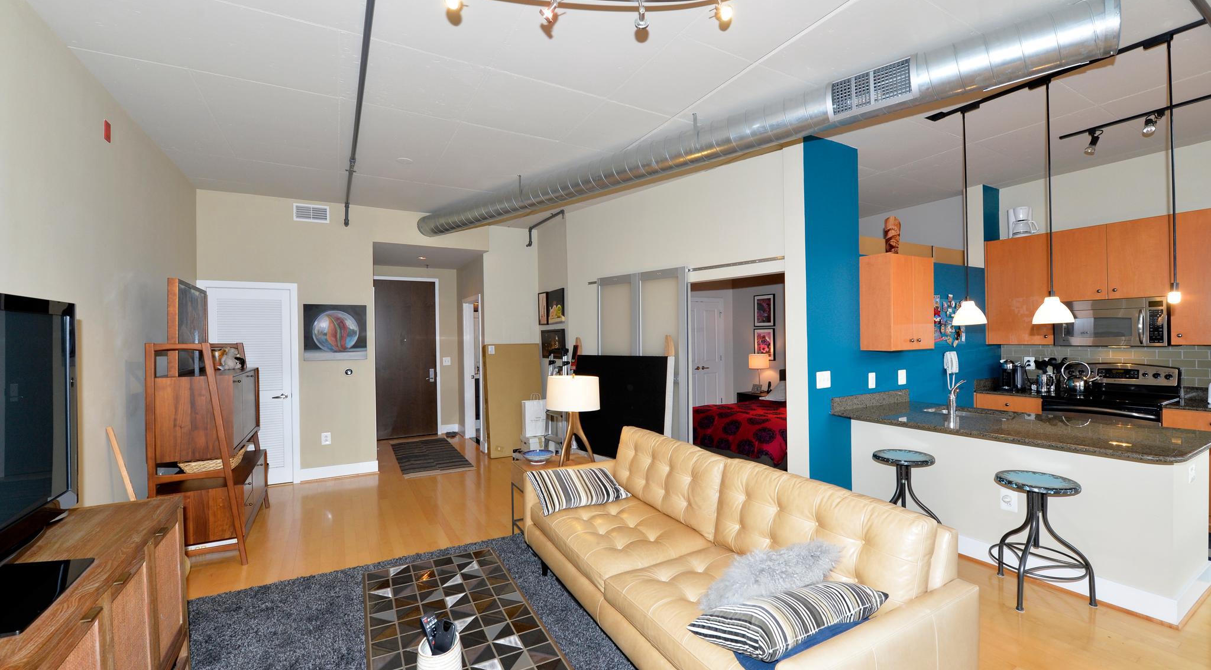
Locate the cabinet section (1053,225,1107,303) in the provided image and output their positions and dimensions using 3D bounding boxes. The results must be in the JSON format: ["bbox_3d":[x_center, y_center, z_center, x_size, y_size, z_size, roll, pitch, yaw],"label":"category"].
[{"bbox_3d":[4.618,-0.665,4.524,0.340,0.688,0.371,-1,0,-30],"label":"cabinet section"}]

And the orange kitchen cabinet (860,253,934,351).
[{"bbox_3d":[2.485,-0.266,4.027,0.614,0.788,0.305,-1,0,-30],"label":"orange kitchen cabinet"}]

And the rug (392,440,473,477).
[{"bbox_3d":[-2.401,1.610,6.354,0.764,0.012,2.005,-1,0,-30],"label":"rug"}]

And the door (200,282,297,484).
[{"bbox_3d":[-3.725,0.538,4.966,0.830,2.193,0.090,-1,0,-30],"label":"door"}]

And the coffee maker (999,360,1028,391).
[{"bbox_3d":[4.280,0.427,4.929,0.270,0.301,0.170,-1,0,-30],"label":"coffee maker"}]

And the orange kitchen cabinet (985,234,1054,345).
[{"bbox_3d":[4.449,-0.460,4.993,0.330,1.113,0.550,-1,0,-30],"label":"orange kitchen cabinet"}]

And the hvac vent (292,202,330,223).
[{"bbox_3d":[-3.272,-1.347,5.246,0.342,0.170,0.030,-1,0,-30],"label":"hvac vent"}]

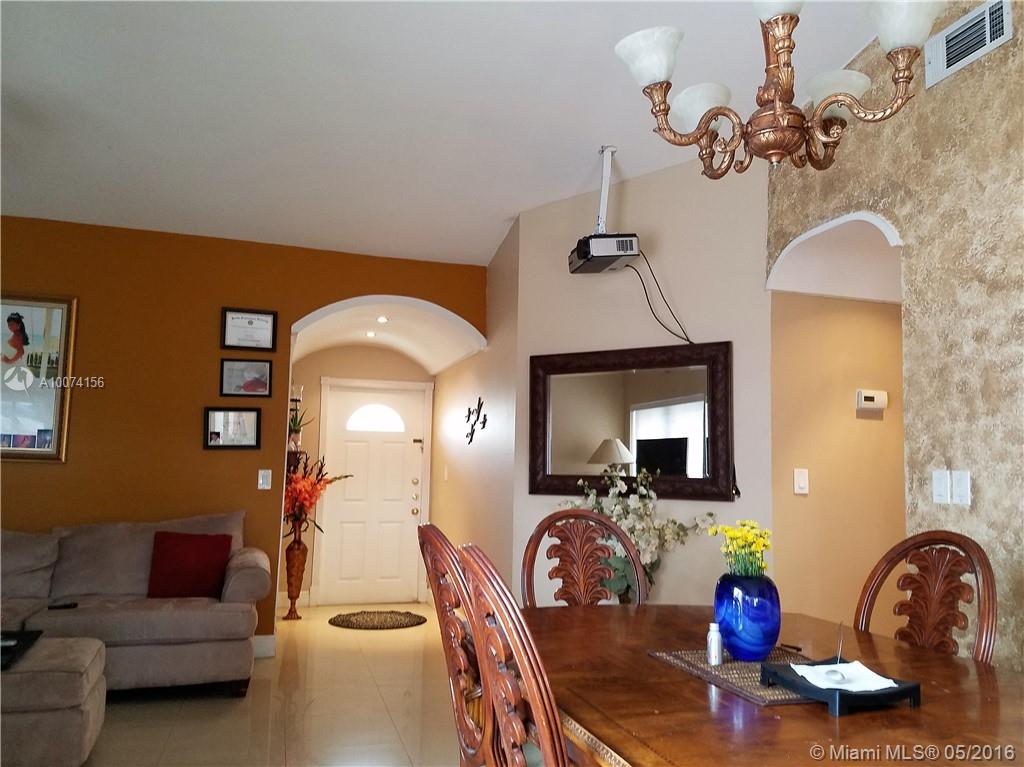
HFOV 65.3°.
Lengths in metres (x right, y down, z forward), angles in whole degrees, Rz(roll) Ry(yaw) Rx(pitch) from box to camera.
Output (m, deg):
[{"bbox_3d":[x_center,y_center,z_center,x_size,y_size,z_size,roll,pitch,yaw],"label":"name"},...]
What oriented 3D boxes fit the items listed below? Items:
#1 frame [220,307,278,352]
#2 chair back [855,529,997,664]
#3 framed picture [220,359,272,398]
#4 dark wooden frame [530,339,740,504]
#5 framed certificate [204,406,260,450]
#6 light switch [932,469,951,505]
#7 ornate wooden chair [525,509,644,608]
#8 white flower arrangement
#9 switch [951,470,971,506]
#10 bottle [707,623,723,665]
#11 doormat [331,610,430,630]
[{"bbox_3d":[-1.804,-0.366,5.481,0.365,0.288,0.022,3,-6,-16],"label":"frame"},{"bbox_3d":[1.042,1.016,2.471,0.620,1.120,0.555,3,-6,-16],"label":"chair back"},{"bbox_3d":[-1.811,-0.035,5.446,0.335,0.262,0.022,3,-6,-16],"label":"framed picture"},{"bbox_3d":[0.663,0.231,4.669,1.284,0.868,0.050,-3,-7,32],"label":"dark wooden frame"},{"bbox_3d":[-1.886,0.304,5.390,0.365,0.285,0.022,3,-6,-16],"label":"framed certificate"},{"bbox_3d":[1.684,0.407,3.130,0.012,0.129,0.084,3,-6,-16],"label":"light switch"},{"bbox_3d":[0.381,1.065,3.067,0.555,1.120,0.620,3,-6,-16],"label":"ornate wooden chair"},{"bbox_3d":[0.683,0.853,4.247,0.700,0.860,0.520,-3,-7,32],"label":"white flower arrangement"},{"bbox_3d":[1.711,0.398,3.039,0.012,0.129,0.084,3,-6,-16],"label":"switch"},{"bbox_3d":[0.550,0.707,2.171,0.040,0.111,0.040,3,-6,-16],"label":"bottle"},{"bbox_3d":[-1.089,1.961,6.601,0.810,0.016,0.790,3,-6,-16],"label":"doormat"}]

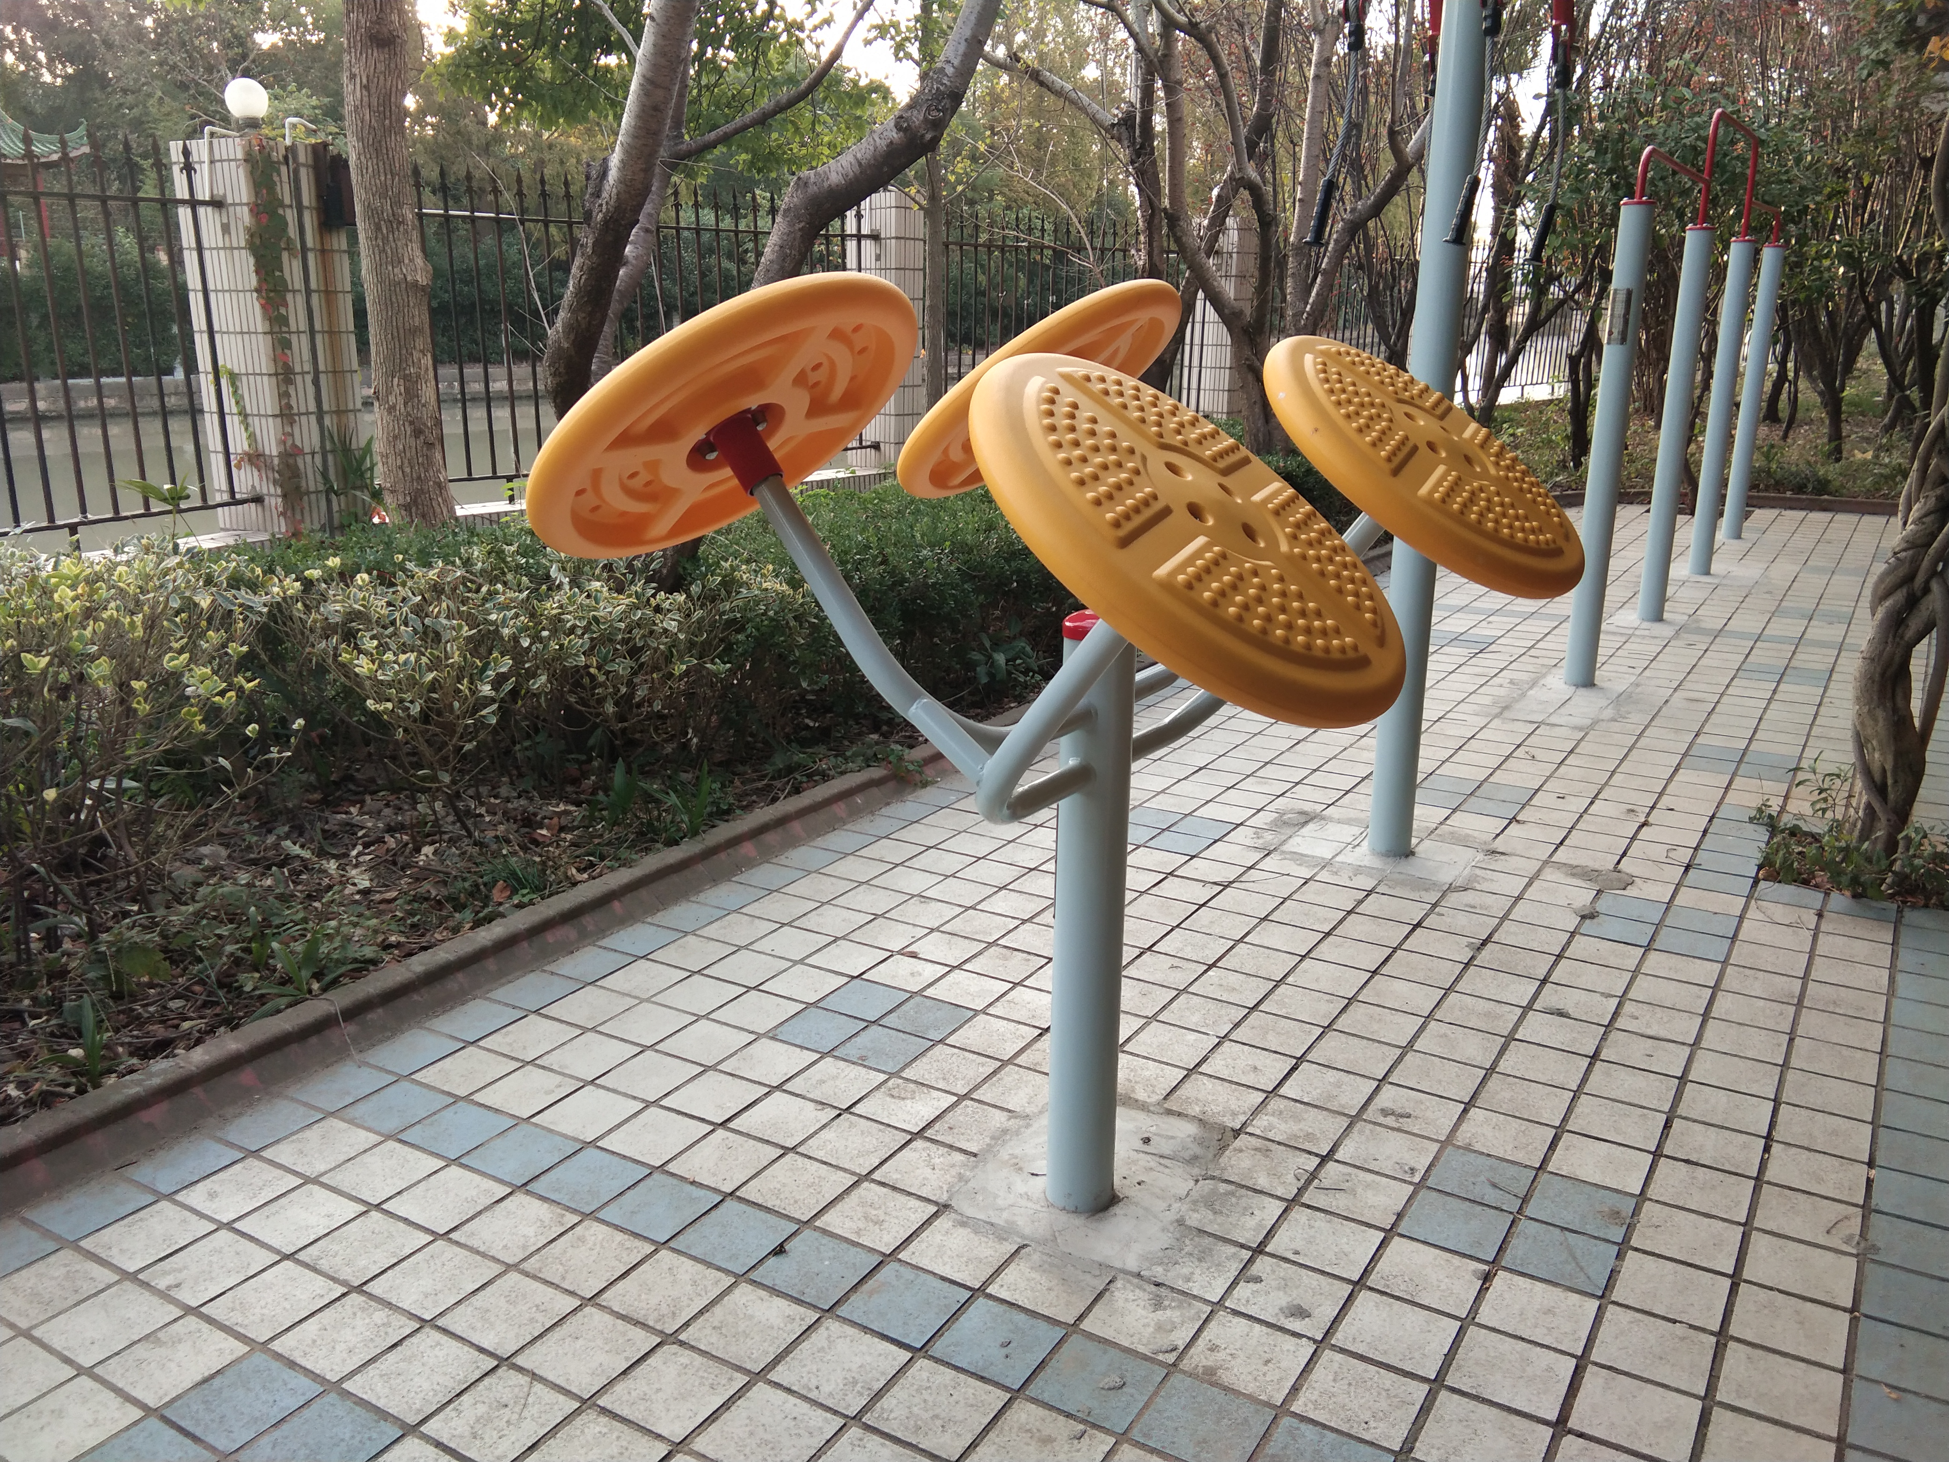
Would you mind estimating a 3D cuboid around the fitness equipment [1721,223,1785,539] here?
[{"bbox_3d":[4.586,-1.995,10.268,0.118,1.690,0.118,9,18,28],"label":"fitness equipment"}]

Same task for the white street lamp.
[{"bbox_3d":[-4.003,-3.455,9.600,0.250,0.290,0.250,-5,16,-17],"label":"white street lamp"}]

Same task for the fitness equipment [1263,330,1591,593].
[{"bbox_3d":[0.711,-0.423,2.758,0.600,0.080,0.600,43,32,13],"label":"fitness equipment"}]

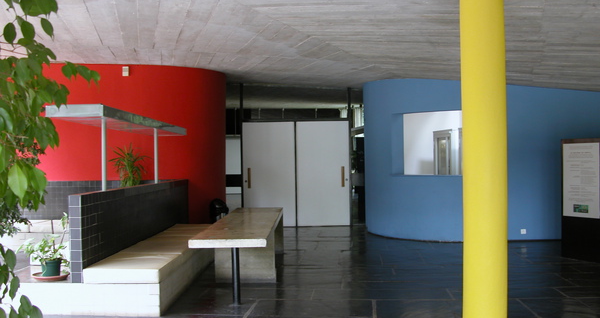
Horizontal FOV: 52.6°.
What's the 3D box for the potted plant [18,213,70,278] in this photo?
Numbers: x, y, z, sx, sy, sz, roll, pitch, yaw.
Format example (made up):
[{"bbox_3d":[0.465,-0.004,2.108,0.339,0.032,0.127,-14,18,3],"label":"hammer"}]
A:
[{"bbox_3d":[-2.535,0.850,6.010,0.460,0.640,0.420,-1,-1,0],"label":"potted plant"}]

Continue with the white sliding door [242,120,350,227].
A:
[{"bbox_3d":[-0.075,0.348,13.598,2.400,2.330,0.080,-1,-1,0],"label":"white sliding door"}]

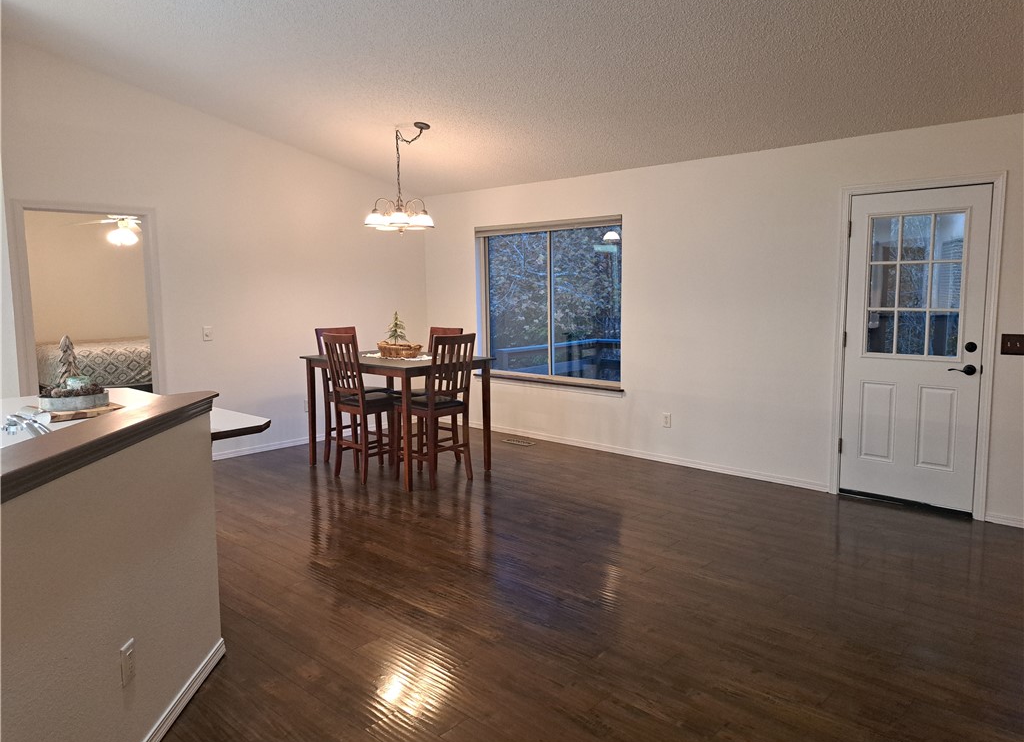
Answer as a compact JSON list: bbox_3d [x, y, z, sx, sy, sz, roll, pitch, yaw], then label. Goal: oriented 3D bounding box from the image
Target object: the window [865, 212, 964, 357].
[{"bbox_3d":[2.603,-0.549,4.602,0.575,0.940,0.050,5,8,43],"label":"window"}]

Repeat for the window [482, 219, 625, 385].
[{"bbox_3d":[0.314,-0.651,6.752,1.790,1.510,0.110,5,8,43],"label":"window"}]

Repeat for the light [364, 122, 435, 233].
[{"bbox_3d":[-0.903,-1.544,5.752,0.590,0.870,0.580,-1,6,0],"label":"light"}]

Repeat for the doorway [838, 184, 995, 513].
[{"bbox_3d":[2.605,-0.152,4.639,0.810,2.020,0.060,5,8,43],"label":"doorway"}]

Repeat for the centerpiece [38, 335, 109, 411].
[{"bbox_3d":[-1.901,0.006,3.066,0.250,0.310,0.200,-4,7,-32],"label":"centerpiece"}]

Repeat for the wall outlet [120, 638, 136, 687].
[{"bbox_3d":[-1.131,0.865,2.102,0.010,0.115,0.072,-1,6,-2],"label":"wall outlet"}]

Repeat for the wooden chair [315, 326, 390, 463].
[{"bbox_3d":[-1.319,0.216,6.075,0.570,1.135,0.430,5,8,43],"label":"wooden chair"}]

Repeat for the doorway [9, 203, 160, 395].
[{"bbox_3d":[-3.241,-0.199,5.498,0.130,2.120,0.970,5,8,43],"label":"doorway"}]

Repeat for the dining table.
[{"bbox_3d":[-0.948,0.349,5.899,1.375,0.905,0.945,5,8,43],"label":"dining table"}]

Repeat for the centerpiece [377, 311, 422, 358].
[{"bbox_3d":[-0.961,-0.309,6.035,0.470,0.380,0.280,5,8,43],"label":"centerpiece"}]

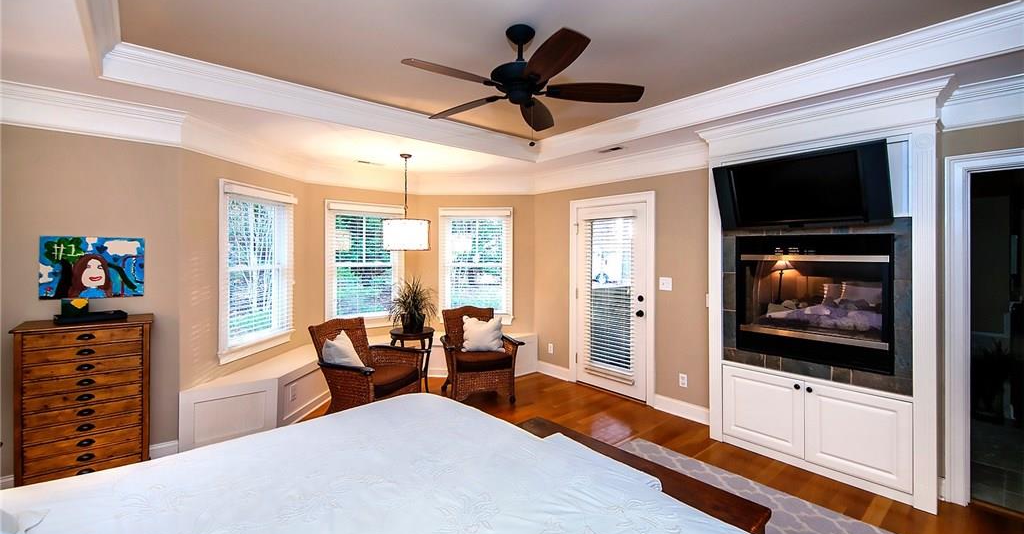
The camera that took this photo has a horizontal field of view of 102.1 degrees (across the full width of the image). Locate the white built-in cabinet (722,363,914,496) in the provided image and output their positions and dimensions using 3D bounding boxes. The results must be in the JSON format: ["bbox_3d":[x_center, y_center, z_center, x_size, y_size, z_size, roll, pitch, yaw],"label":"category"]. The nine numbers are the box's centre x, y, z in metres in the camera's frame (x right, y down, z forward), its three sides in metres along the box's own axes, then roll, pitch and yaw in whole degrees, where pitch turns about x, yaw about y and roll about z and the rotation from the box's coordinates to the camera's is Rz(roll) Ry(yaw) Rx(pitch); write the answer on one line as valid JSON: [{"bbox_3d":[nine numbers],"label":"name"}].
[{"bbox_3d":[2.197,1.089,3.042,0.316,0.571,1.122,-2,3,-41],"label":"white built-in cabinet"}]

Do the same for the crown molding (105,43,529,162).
[{"bbox_3d":[-0.984,-1.186,3.383,3.407,0.199,0.122,-2,3,-41],"label":"crown molding"}]

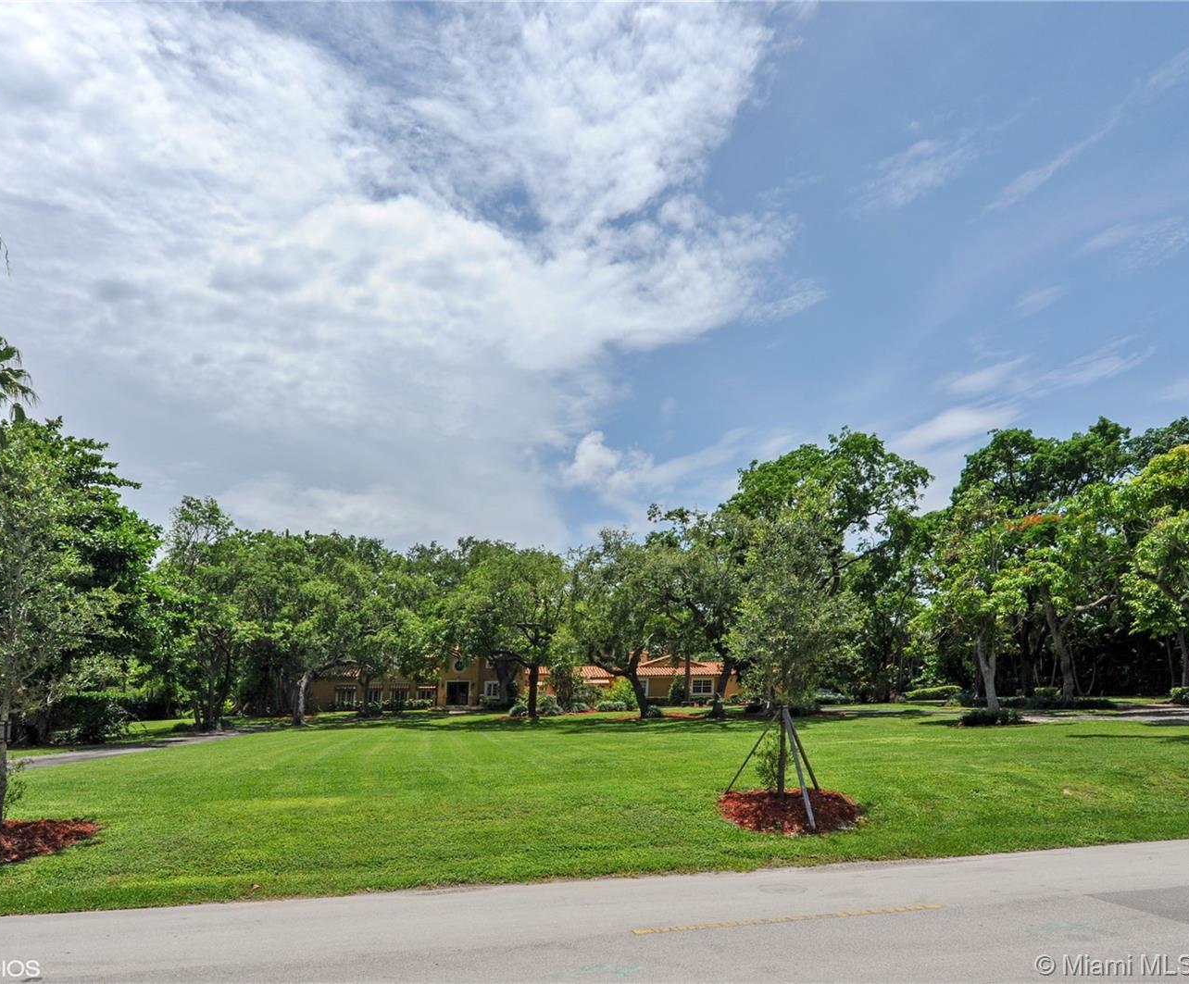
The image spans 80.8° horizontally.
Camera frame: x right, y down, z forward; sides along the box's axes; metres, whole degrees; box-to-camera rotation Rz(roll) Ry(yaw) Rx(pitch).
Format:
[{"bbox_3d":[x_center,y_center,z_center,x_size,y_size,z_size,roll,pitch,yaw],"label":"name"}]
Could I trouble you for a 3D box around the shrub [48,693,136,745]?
[{"bbox_3d":[-18.526,8.355,25.800,2.600,1.700,2.000,0,-15,0],"label":"shrub"}]

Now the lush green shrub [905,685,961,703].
[{"bbox_3d":[23.419,13.979,48.500,3.500,1.000,1.800,0,-15,0],"label":"lush green shrub"}]

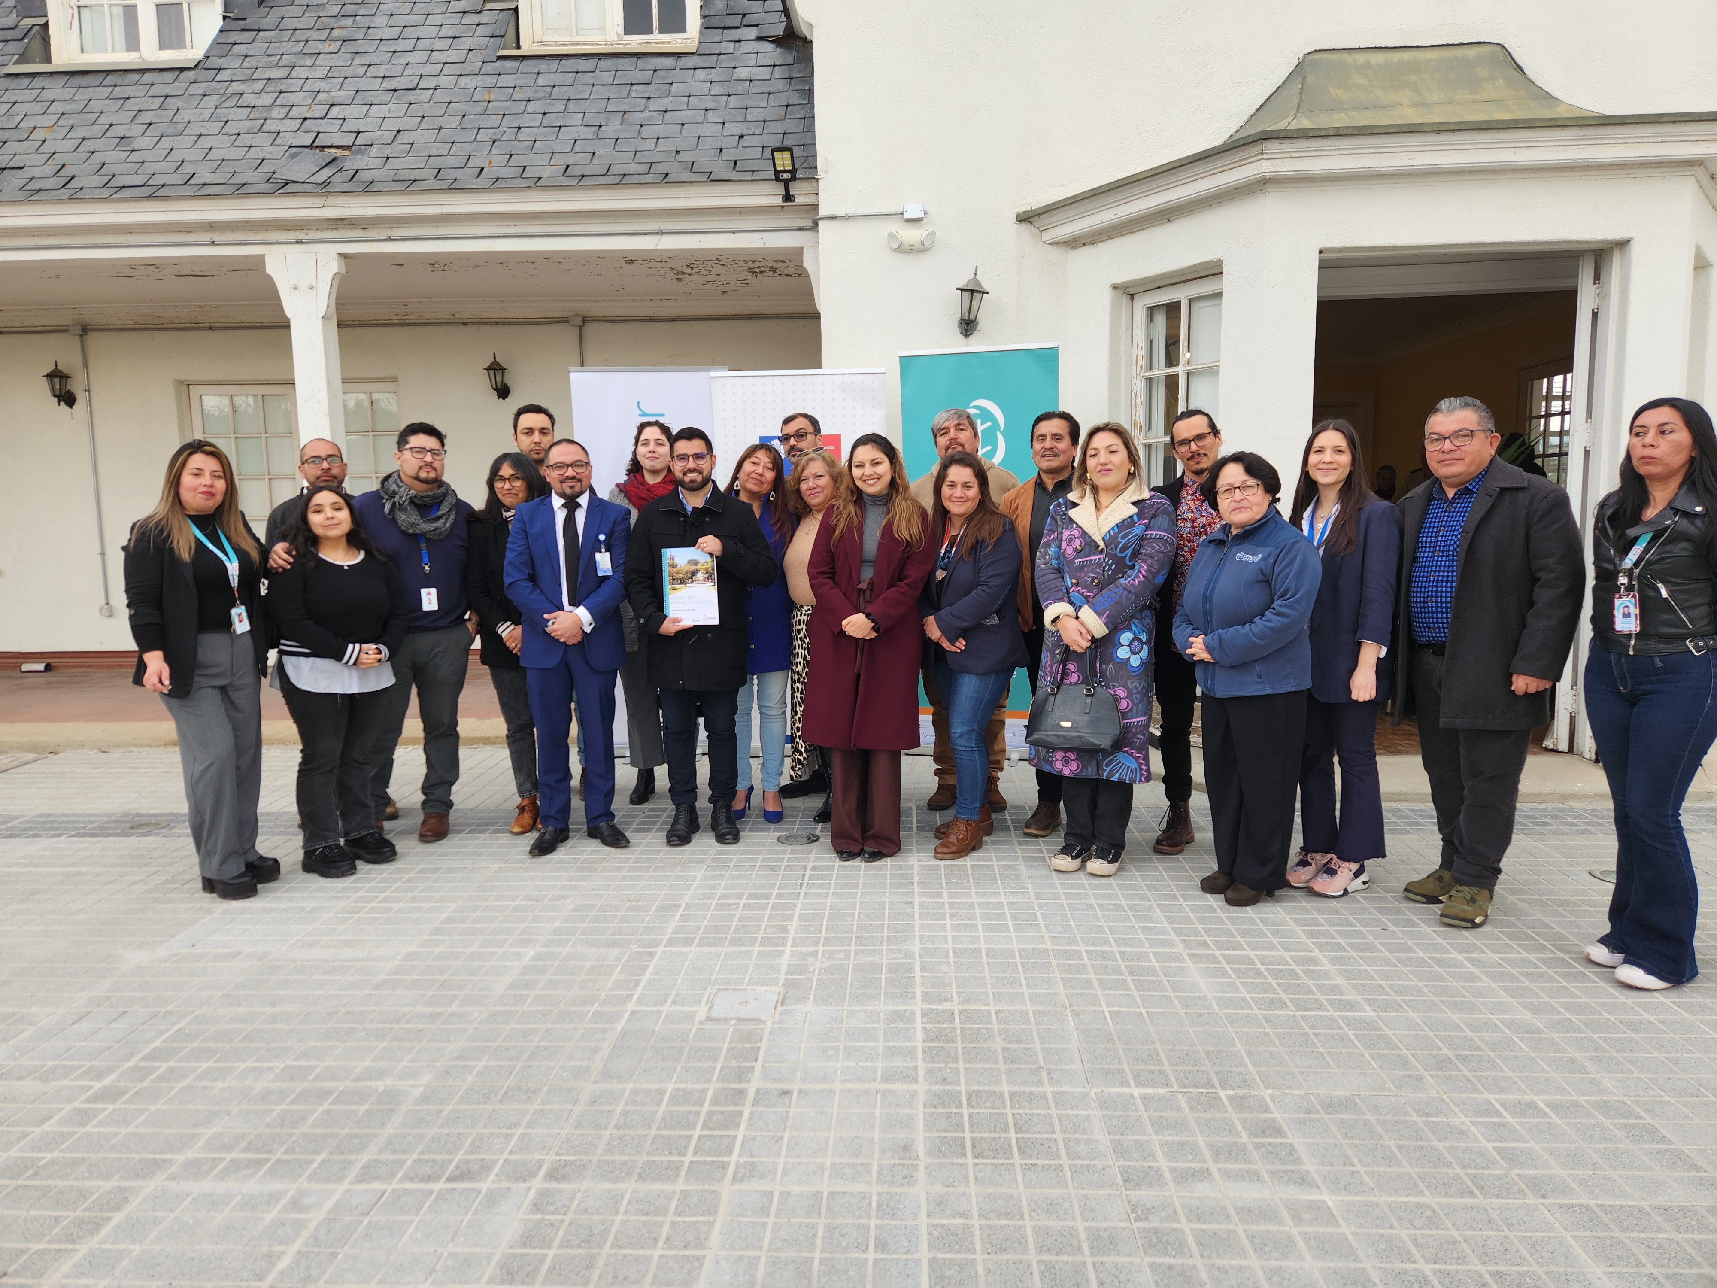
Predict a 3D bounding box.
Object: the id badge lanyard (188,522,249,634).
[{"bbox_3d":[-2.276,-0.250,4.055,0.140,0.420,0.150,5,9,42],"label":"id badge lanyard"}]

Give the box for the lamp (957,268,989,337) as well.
[{"bbox_3d":[0.587,-1.757,5.870,0.165,0.343,0.200,5,7,2],"label":"lamp"}]

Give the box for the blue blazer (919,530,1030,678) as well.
[{"bbox_3d":[0.463,-0.170,4.499,0.460,0.594,0.330,4,8,34],"label":"blue blazer"}]

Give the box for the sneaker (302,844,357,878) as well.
[{"bbox_3d":[-2.015,0.806,4.340,0.268,0.120,0.107,3,8,28],"label":"sneaker"}]

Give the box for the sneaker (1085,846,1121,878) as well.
[{"bbox_3d":[0.918,0.772,4.253,0.108,0.110,0.272,2,8,22],"label":"sneaker"}]

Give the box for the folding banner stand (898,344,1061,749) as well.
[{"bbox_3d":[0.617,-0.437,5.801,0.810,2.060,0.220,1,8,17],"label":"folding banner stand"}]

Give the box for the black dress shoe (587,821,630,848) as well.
[{"bbox_3d":[-1.028,0.739,4.667,0.105,0.115,0.301,-7,9,-39],"label":"black dress shoe"}]

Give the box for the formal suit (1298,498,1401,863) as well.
[{"bbox_3d":[1.741,0.142,4.075,0.430,1.323,0.290,5,9,38],"label":"formal suit"}]

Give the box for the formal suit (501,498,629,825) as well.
[{"bbox_3d":[-1.175,0.075,4.617,0.500,1.380,0.300,-2,7,-5],"label":"formal suit"}]

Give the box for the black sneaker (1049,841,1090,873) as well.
[{"bbox_3d":[0.805,0.756,4.276,0.101,0.120,0.270,3,8,31],"label":"black sneaker"}]

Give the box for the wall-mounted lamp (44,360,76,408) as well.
[{"bbox_3d":[-6.253,-2.032,8.930,0.185,0.370,0.240,-1,7,2],"label":"wall-mounted lamp"}]

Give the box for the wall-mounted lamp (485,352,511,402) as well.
[{"bbox_3d":[-2.440,-1.807,7.714,0.165,0.304,0.200,-1,7,3],"label":"wall-mounted lamp"}]

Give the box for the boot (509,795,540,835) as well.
[{"bbox_3d":[-1.425,0.715,4.930,0.100,0.140,0.270,0,7,8],"label":"boot"}]

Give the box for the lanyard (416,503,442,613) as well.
[{"bbox_3d":[-1.738,-0.371,4.611,0.140,0.440,0.130,-5,8,-28],"label":"lanyard"}]

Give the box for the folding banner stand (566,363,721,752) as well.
[{"bbox_3d":[-1.054,-0.411,5.995,0.835,2.025,0.200,-2,7,-6],"label":"folding banner stand"}]

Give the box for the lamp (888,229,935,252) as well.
[{"bbox_3d":[0.274,-2.083,5.901,0.250,0.115,0.090,-2,7,3],"label":"lamp"}]

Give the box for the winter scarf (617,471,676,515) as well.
[{"bbox_3d":[-0.930,-0.659,5.120,0.300,0.270,0.250,-2,7,-5],"label":"winter scarf"}]

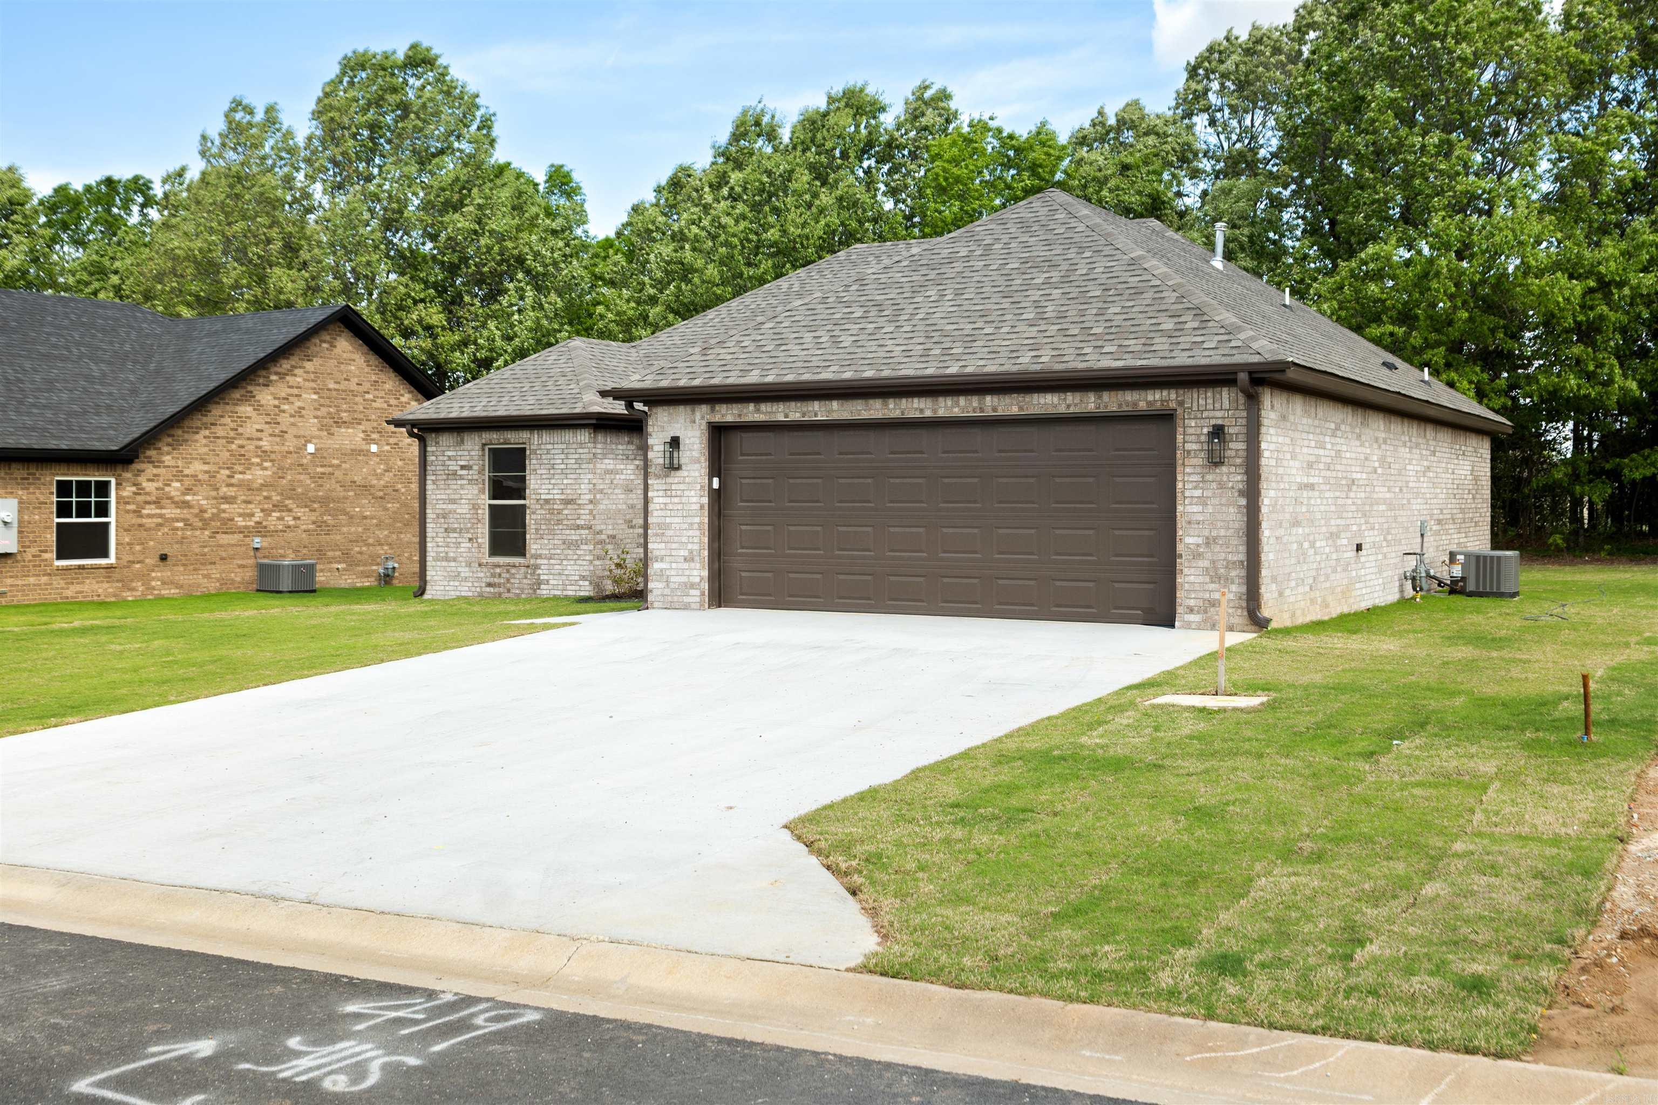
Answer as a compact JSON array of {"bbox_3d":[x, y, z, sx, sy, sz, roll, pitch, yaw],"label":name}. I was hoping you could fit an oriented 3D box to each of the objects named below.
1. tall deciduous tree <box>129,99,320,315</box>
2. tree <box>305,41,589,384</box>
[{"bbox_3d":[-22.085,-8.361,59.270,6.970,16.580,6.760,-1,2,-20],"label":"tall deciduous tree"},{"bbox_3d":[-13.550,-9.049,57.295,10.030,18.110,9.730,0,2,-13],"label":"tree"}]

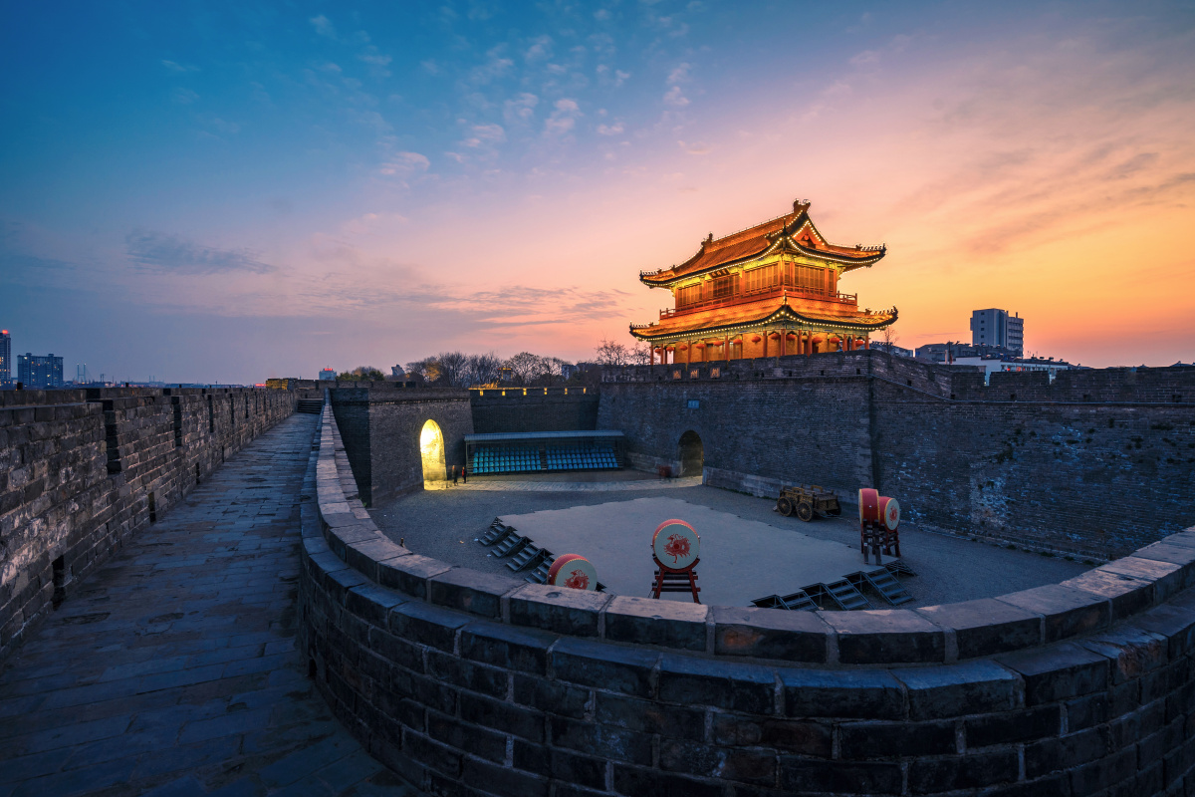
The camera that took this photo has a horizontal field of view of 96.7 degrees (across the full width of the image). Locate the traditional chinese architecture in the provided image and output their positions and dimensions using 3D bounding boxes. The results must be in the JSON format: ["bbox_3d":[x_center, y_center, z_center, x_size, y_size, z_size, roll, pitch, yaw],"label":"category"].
[{"bbox_3d":[16.200,-10.663,56.292,15.300,17.200,22.500,-1,1,-29],"label":"traditional chinese architecture"}]

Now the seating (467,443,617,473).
[{"bbox_3d":[-5.570,6.235,56.541,15.700,2.800,3.900,0,1,-11],"label":"seating"}]

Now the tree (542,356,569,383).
[{"bbox_3d":[-8.404,-1.727,107.987,5.800,13.000,5.800,0,1,0],"label":"tree"}]

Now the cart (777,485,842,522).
[{"bbox_3d":[14.720,7.049,36.503,2.900,2.000,2.950,-1,1,-29],"label":"cart"}]

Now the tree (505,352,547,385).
[{"bbox_3d":[-14.274,-2.165,104.978,7.600,14.000,7.600,0,1,0],"label":"tree"}]

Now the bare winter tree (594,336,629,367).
[{"bbox_3d":[2.311,-2.753,84.961,6.000,14.000,6.000,0,1,0],"label":"bare winter tree"}]

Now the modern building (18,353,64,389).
[{"bbox_3d":[-745.000,-32.158,710.488,17.000,53.000,43.000,1,1,35],"label":"modern building"}]

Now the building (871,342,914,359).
[{"bbox_3d":[91.735,-6.802,164.895,14.000,21.000,11.000,1,1,30],"label":"building"}]

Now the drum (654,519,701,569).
[{"bbox_3d":[3.309,6.071,22.330,1.870,1.870,0.950,0,1,0],"label":"drum"}]

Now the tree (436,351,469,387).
[{"bbox_3d":[-28.647,-2.265,104.976,6.700,14.000,6.700,0,1,0],"label":"tree"}]

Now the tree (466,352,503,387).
[{"bbox_3d":[-22.347,-2.265,104.976,6.700,14.000,6.700,0,1,0],"label":"tree"}]

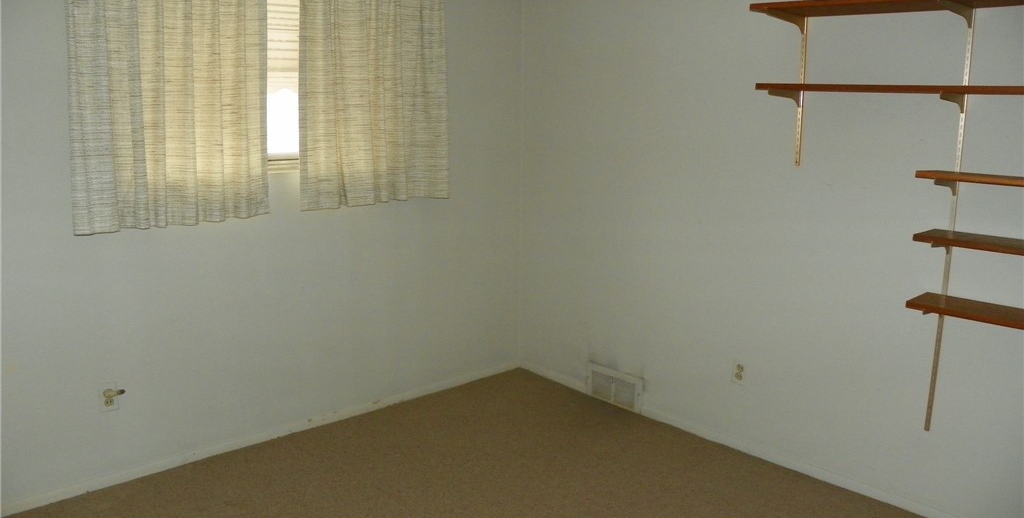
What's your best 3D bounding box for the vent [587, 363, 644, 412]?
[{"bbox_3d":[0.541,0.685,4.119,0.030,0.195,0.373,-11,17,-43],"label":"vent"}]

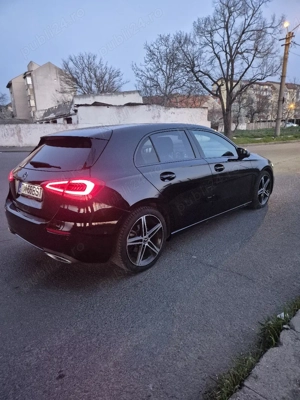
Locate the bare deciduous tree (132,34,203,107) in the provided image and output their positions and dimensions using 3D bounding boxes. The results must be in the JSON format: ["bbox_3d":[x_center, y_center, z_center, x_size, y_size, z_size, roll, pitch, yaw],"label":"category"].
[{"bbox_3d":[1.911,-12.958,30.523,7.960,10.460,7.960,0,16,3],"label":"bare deciduous tree"}]

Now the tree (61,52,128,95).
[{"bbox_3d":[-6.148,-11.675,29.834,7.790,8.550,7.790,-4,17,-10],"label":"tree"}]

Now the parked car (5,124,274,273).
[{"bbox_3d":[0.365,-0.434,4.069,4.420,1.440,1.840,-16,22,-42],"label":"parked car"}]

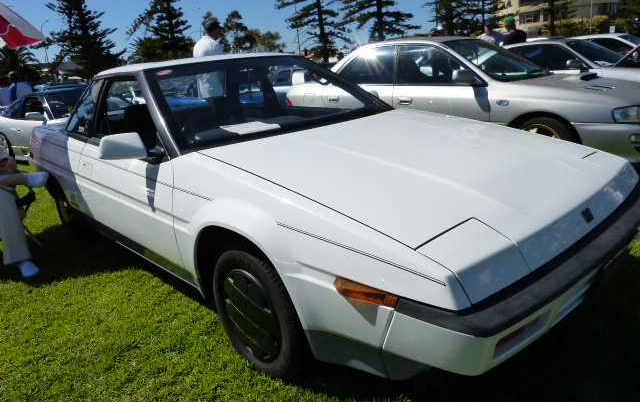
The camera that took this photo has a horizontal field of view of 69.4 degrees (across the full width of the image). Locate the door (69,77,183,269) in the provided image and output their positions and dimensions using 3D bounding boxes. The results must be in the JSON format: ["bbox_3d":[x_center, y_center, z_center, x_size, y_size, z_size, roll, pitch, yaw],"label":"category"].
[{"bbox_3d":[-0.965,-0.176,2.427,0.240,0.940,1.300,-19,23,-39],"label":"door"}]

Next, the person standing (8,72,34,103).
[{"bbox_3d":[-6.100,-1.880,9.750,0.360,1.650,0.500,4,19,29],"label":"person standing"}]

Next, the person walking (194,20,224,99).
[{"bbox_3d":[-1.090,-1.050,5.100,0.340,1.750,0.500,-11,17,-19],"label":"person walking"}]

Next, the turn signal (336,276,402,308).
[{"bbox_3d":[0.128,0.240,1.205,0.050,0.055,0.220,-19,23,-39],"label":"turn signal"}]

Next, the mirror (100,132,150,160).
[{"bbox_3d":[-0.819,-0.231,1.937,0.190,0.110,0.100,-19,23,-39],"label":"mirror"}]

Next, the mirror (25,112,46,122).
[{"bbox_3d":[-3.940,-1.170,6.400,0.120,0.120,0.230,8,21,38],"label":"mirror"}]

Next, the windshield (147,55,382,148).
[{"bbox_3d":[-0.284,-0.631,2.594,1.440,0.130,0.720,-19,52,-39],"label":"windshield"}]

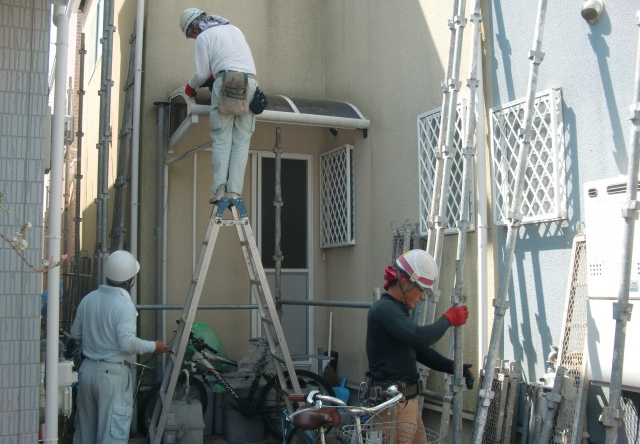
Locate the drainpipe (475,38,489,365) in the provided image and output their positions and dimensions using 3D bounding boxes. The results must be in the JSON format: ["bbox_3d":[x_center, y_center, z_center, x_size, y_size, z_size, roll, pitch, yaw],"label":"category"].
[{"bbox_3d":[1.056,-0.136,4.608,0.058,2.296,0.058,2,-5,-25],"label":"drainpipe"}]

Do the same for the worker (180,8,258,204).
[{"bbox_3d":[-0.780,-0.910,5.452,0.500,1.544,0.600,4,-7,-42],"label":"worker"}]

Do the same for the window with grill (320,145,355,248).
[{"bbox_3d":[0.168,-0.219,6.574,0.075,0.907,0.587,2,-5,-25],"label":"window with grill"}]

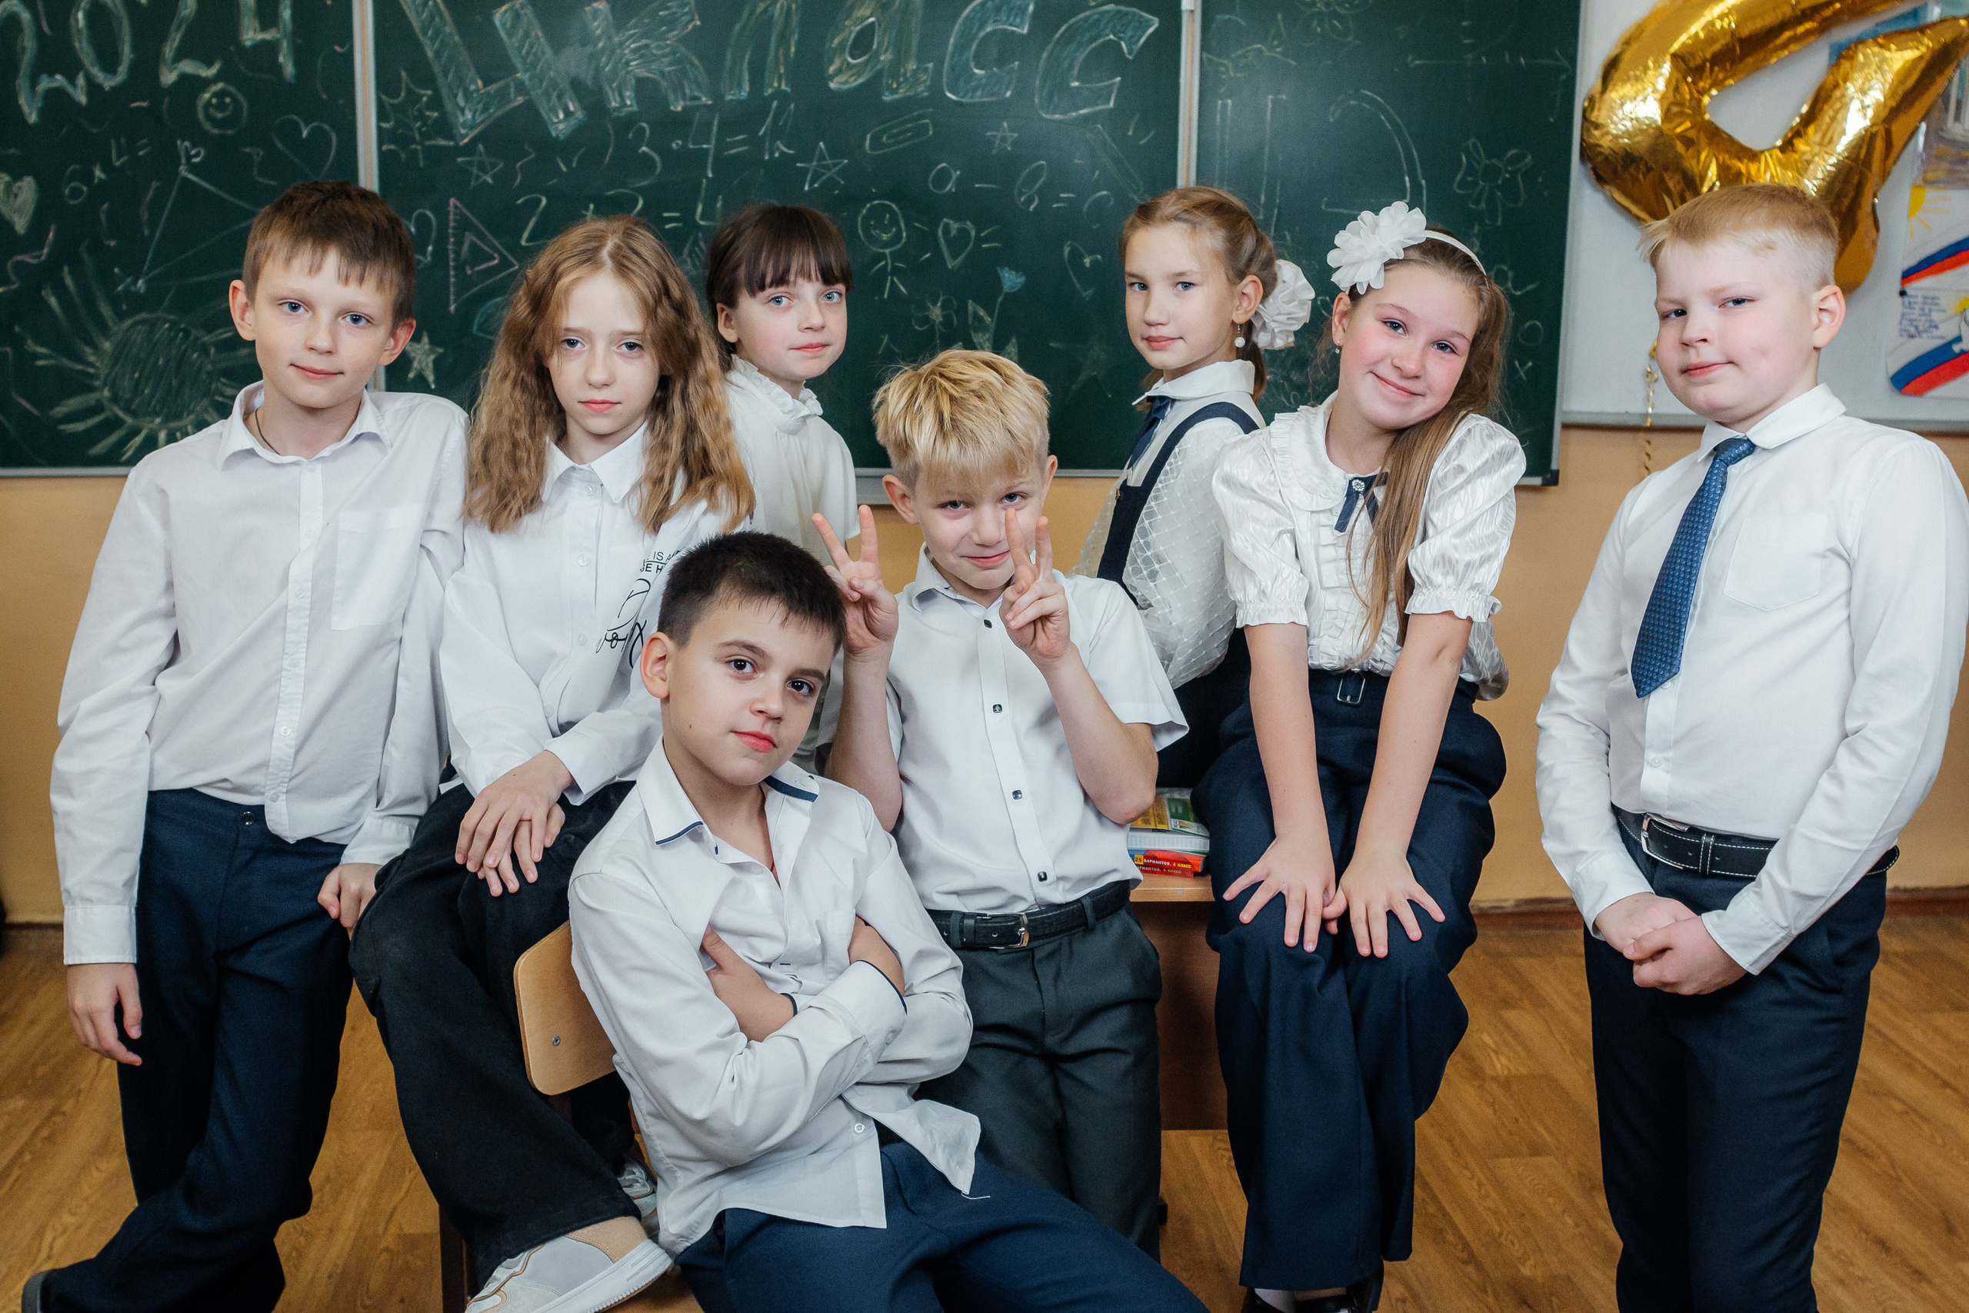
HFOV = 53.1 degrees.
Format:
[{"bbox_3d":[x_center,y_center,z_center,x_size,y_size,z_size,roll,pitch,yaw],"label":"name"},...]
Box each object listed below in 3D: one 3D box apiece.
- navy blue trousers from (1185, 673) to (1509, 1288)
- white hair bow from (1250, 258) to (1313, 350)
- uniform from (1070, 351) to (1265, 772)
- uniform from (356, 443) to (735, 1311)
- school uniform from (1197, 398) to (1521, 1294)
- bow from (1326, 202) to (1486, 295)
[{"bbox_3d":[0.367,0.330,2.059,0.330,0.580,0.490,2,9,13],"label":"navy blue trousers"},{"bbox_3d":[0.350,-0.417,2.340,0.075,0.110,0.095,-6,11,-39],"label":"white hair bow"},{"bbox_3d":[0.227,-0.049,2.327,0.260,0.600,0.300,-6,10,-38],"label":"uniform"},{"bbox_3d":[-0.404,0.165,1.965,0.355,0.800,0.520,1,8,2],"label":"uniform"},{"bbox_3d":[0.376,0.180,2.047,0.340,0.880,0.500,2,9,13],"label":"school uniform"},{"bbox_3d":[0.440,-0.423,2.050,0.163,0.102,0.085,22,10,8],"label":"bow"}]

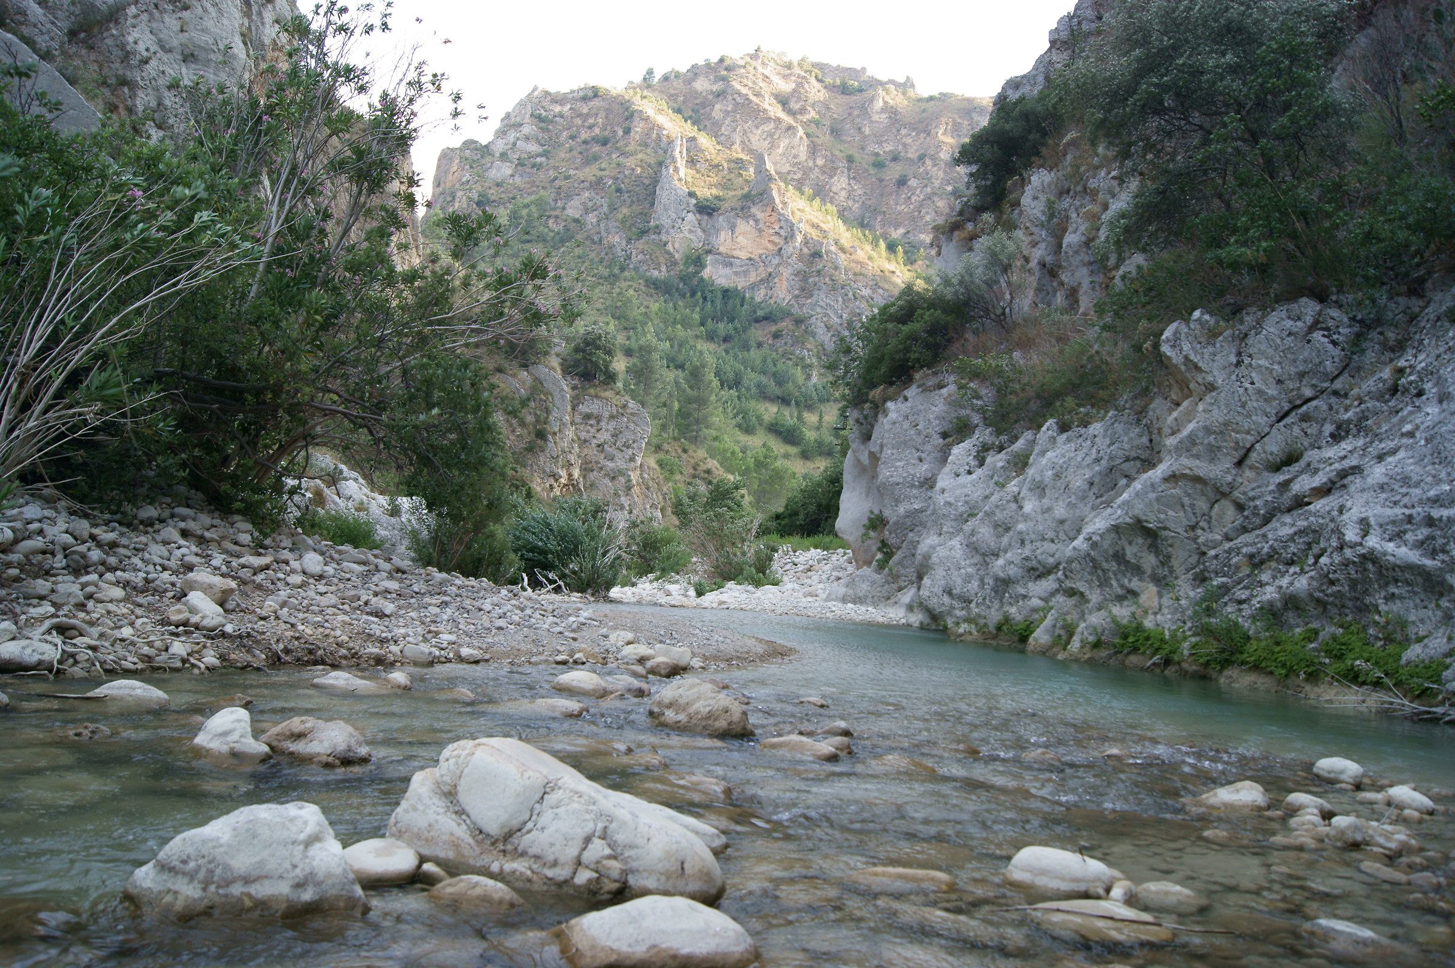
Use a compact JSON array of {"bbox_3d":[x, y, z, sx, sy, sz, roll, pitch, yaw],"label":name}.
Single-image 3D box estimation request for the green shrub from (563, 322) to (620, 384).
[{"bbox_3d":[-6.029,-5.752,48.000,2.430,2.670,2.310,0,-2,0],"label":"green shrub"}]

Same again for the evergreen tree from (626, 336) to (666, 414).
[{"bbox_3d":[-6.112,-7.946,82.000,2.980,6.220,2.980,0,-2,0],"label":"evergreen tree"}]

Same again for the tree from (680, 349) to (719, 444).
[{"bbox_3d":[-2.171,-6.643,85.000,3.090,7.130,3.090,0,-2,0],"label":"tree"}]

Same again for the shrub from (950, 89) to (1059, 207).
[{"bbox_3d":[6.896,-8.229,27.000,2.540,2.840,2.410,0,-2,0],"label":"shrub"}]

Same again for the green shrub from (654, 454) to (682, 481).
[{"bbox_3d":[-2.981,-0.831,55.000,1.390,1.330,1.320,0,-2,0],"label":"green shrub"}]

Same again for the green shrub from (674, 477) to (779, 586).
[{"bbox_3d":[-0.012,0.995,23.000,2.140,2.230,1.930,0,-2,0],"label":"green shrub"}]

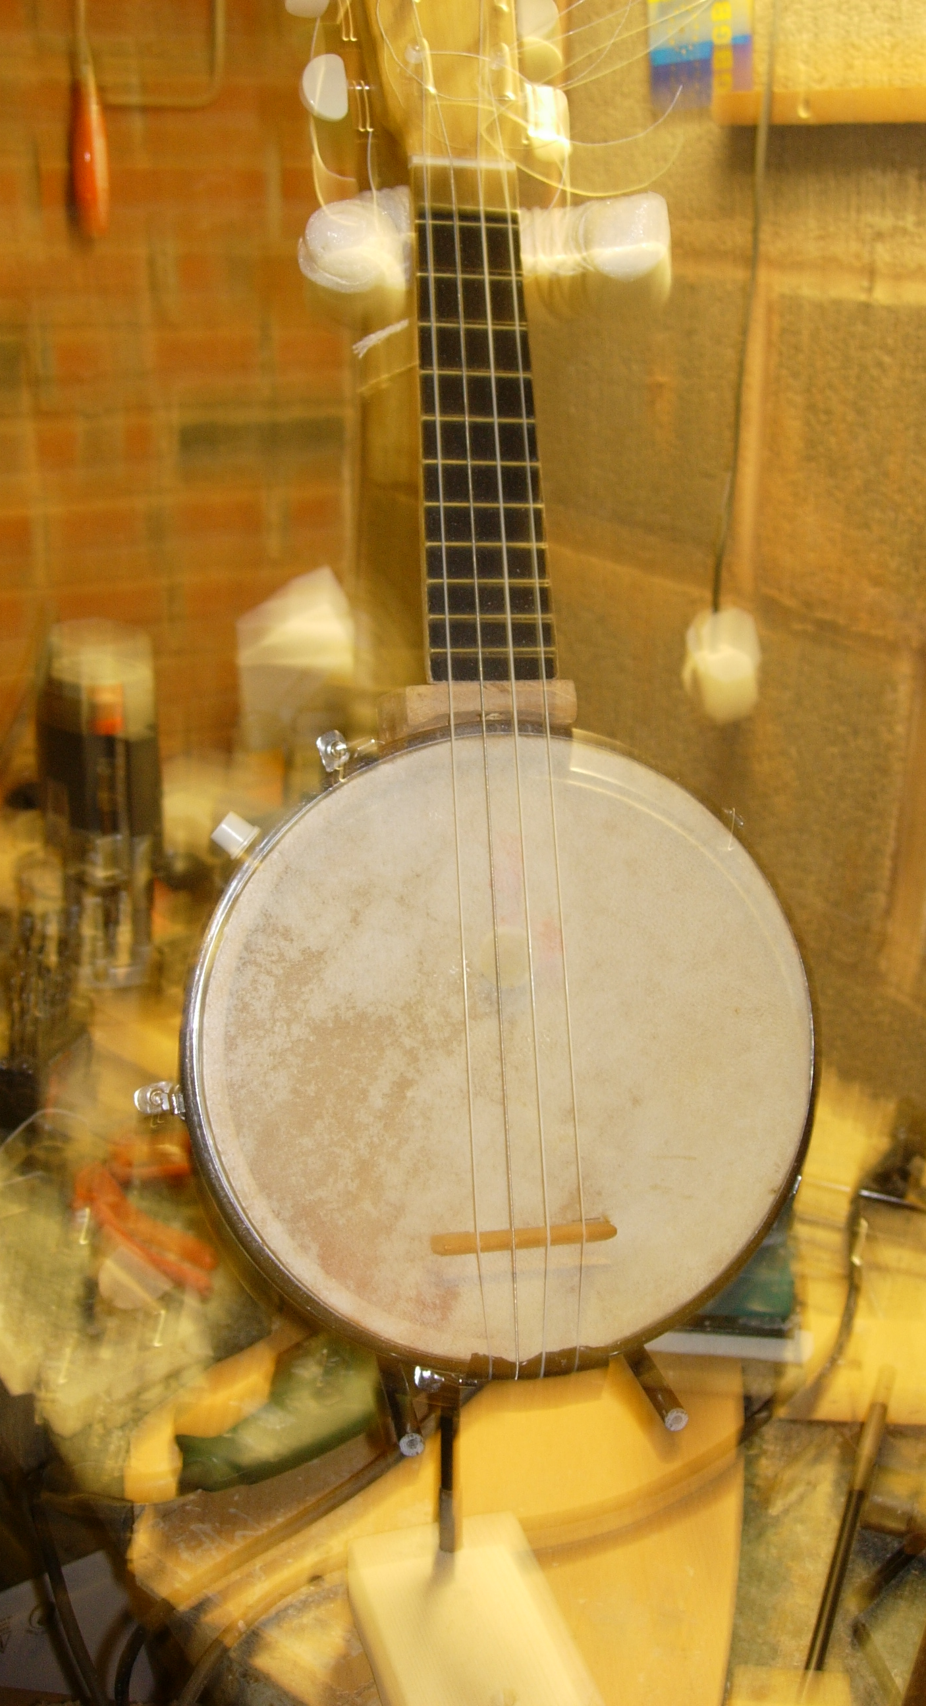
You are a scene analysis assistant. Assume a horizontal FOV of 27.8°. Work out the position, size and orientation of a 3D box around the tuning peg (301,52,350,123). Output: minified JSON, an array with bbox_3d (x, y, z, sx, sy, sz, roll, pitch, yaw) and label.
[{"bbox_3d":[-0.047,-0.260,0.638,0.015,0.022,0.007,-4,-7,-15],"label":"tuning peg"}]

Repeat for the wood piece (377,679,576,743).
[{"bbox_3d":[0.005,-0.044,0.625,0.057,0.019,0.041,-2,-6,-15],"label":"wood piece"}]

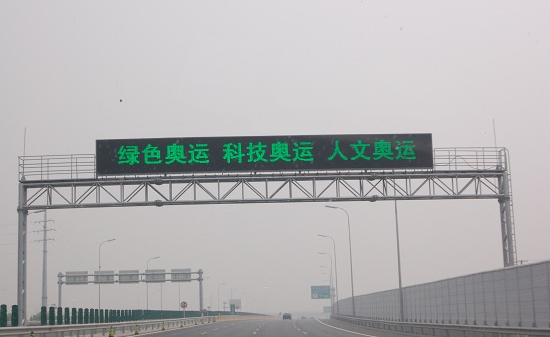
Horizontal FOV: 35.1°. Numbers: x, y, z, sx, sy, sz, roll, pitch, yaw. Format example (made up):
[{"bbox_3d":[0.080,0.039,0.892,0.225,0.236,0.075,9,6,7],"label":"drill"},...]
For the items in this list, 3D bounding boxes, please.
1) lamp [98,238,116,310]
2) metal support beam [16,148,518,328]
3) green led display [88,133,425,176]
[{"bbox_3d":[-31.390,21.299,163.134,3.194,16.109,0.380,-2,-10,3],"label":"lamp"},{"bbox_3d":[-0.269,3.735,42.084,23.863,9.027,1.200,-1,-10,-3],"label":"metal support beam"},{"bbox_3d":[-0.450,-0.650,42.526,16.414,1.762,0.450,-1,-10,-3],"label":"green led display"}]

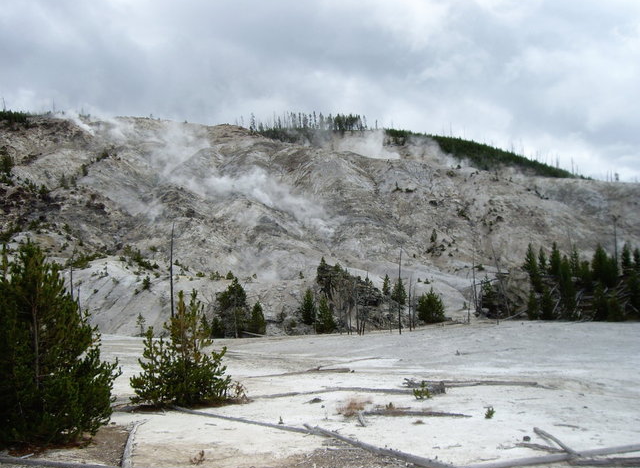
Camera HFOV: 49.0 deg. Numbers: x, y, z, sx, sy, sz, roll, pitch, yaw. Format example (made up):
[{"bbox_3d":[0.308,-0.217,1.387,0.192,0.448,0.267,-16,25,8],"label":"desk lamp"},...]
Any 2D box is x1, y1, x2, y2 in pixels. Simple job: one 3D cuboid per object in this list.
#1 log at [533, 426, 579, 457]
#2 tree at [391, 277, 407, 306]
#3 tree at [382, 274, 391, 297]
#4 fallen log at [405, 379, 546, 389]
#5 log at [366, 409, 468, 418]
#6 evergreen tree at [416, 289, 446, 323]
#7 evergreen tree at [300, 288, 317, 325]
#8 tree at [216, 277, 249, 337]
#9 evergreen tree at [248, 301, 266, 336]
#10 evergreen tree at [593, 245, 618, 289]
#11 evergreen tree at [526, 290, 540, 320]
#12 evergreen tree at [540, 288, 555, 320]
[{"bbox_3d":[5.365,4.739,16.050,0.120,0.120,2.118,1,-2,-7],"label":"log"},{"bbox_3d":[8.938,6.547,80.000,1.820,3.420,1.820,0,-5,0],"label":"tree"},{"bbox_3d":[8.045,6.291,85.000,0.970,2.780,0.970,0,-5,0],"label":"tree"},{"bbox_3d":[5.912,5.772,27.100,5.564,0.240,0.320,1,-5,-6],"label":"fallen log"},{"bbox_3d":[2.540,4.708,18.389,2.750,0.160,0.200,-1,-5,6],"label":"log"},{"bbox_3d":[11.902,7.632,75.000,3.200,3.630,3.200,0,-5,0],"label":"evergreen tree"},{"bbox_3d":[-1.178,7.430,72.000,1.590,3.689,1.590,0,-5,0],"label":"evergreen tree"},{"bbox_3d":[-7.846,6.501,63.000,2.783,5.380,2.783,0,-5,0],"label":"tree"},{"bbox_3d":[-5.693,7.606,64.000,1.590,3.097,1.590,0,-5,0],"label":"evergreen tree"},{"bbox_3d":[34.133,3.886,84.000,3.110,5.260,3.110,0,-5,0],"label":"evergreen tree"},{"bbox_3d":[25.525,8.548,84.000,1.624,3.587,1.624,0,-5,0],"label":"evergreen tree"},{"bbox_3d":[24.609,7.518,76.000,1.510,3.680,1.510,0,-5,0],"label":"evergreen tree"}]

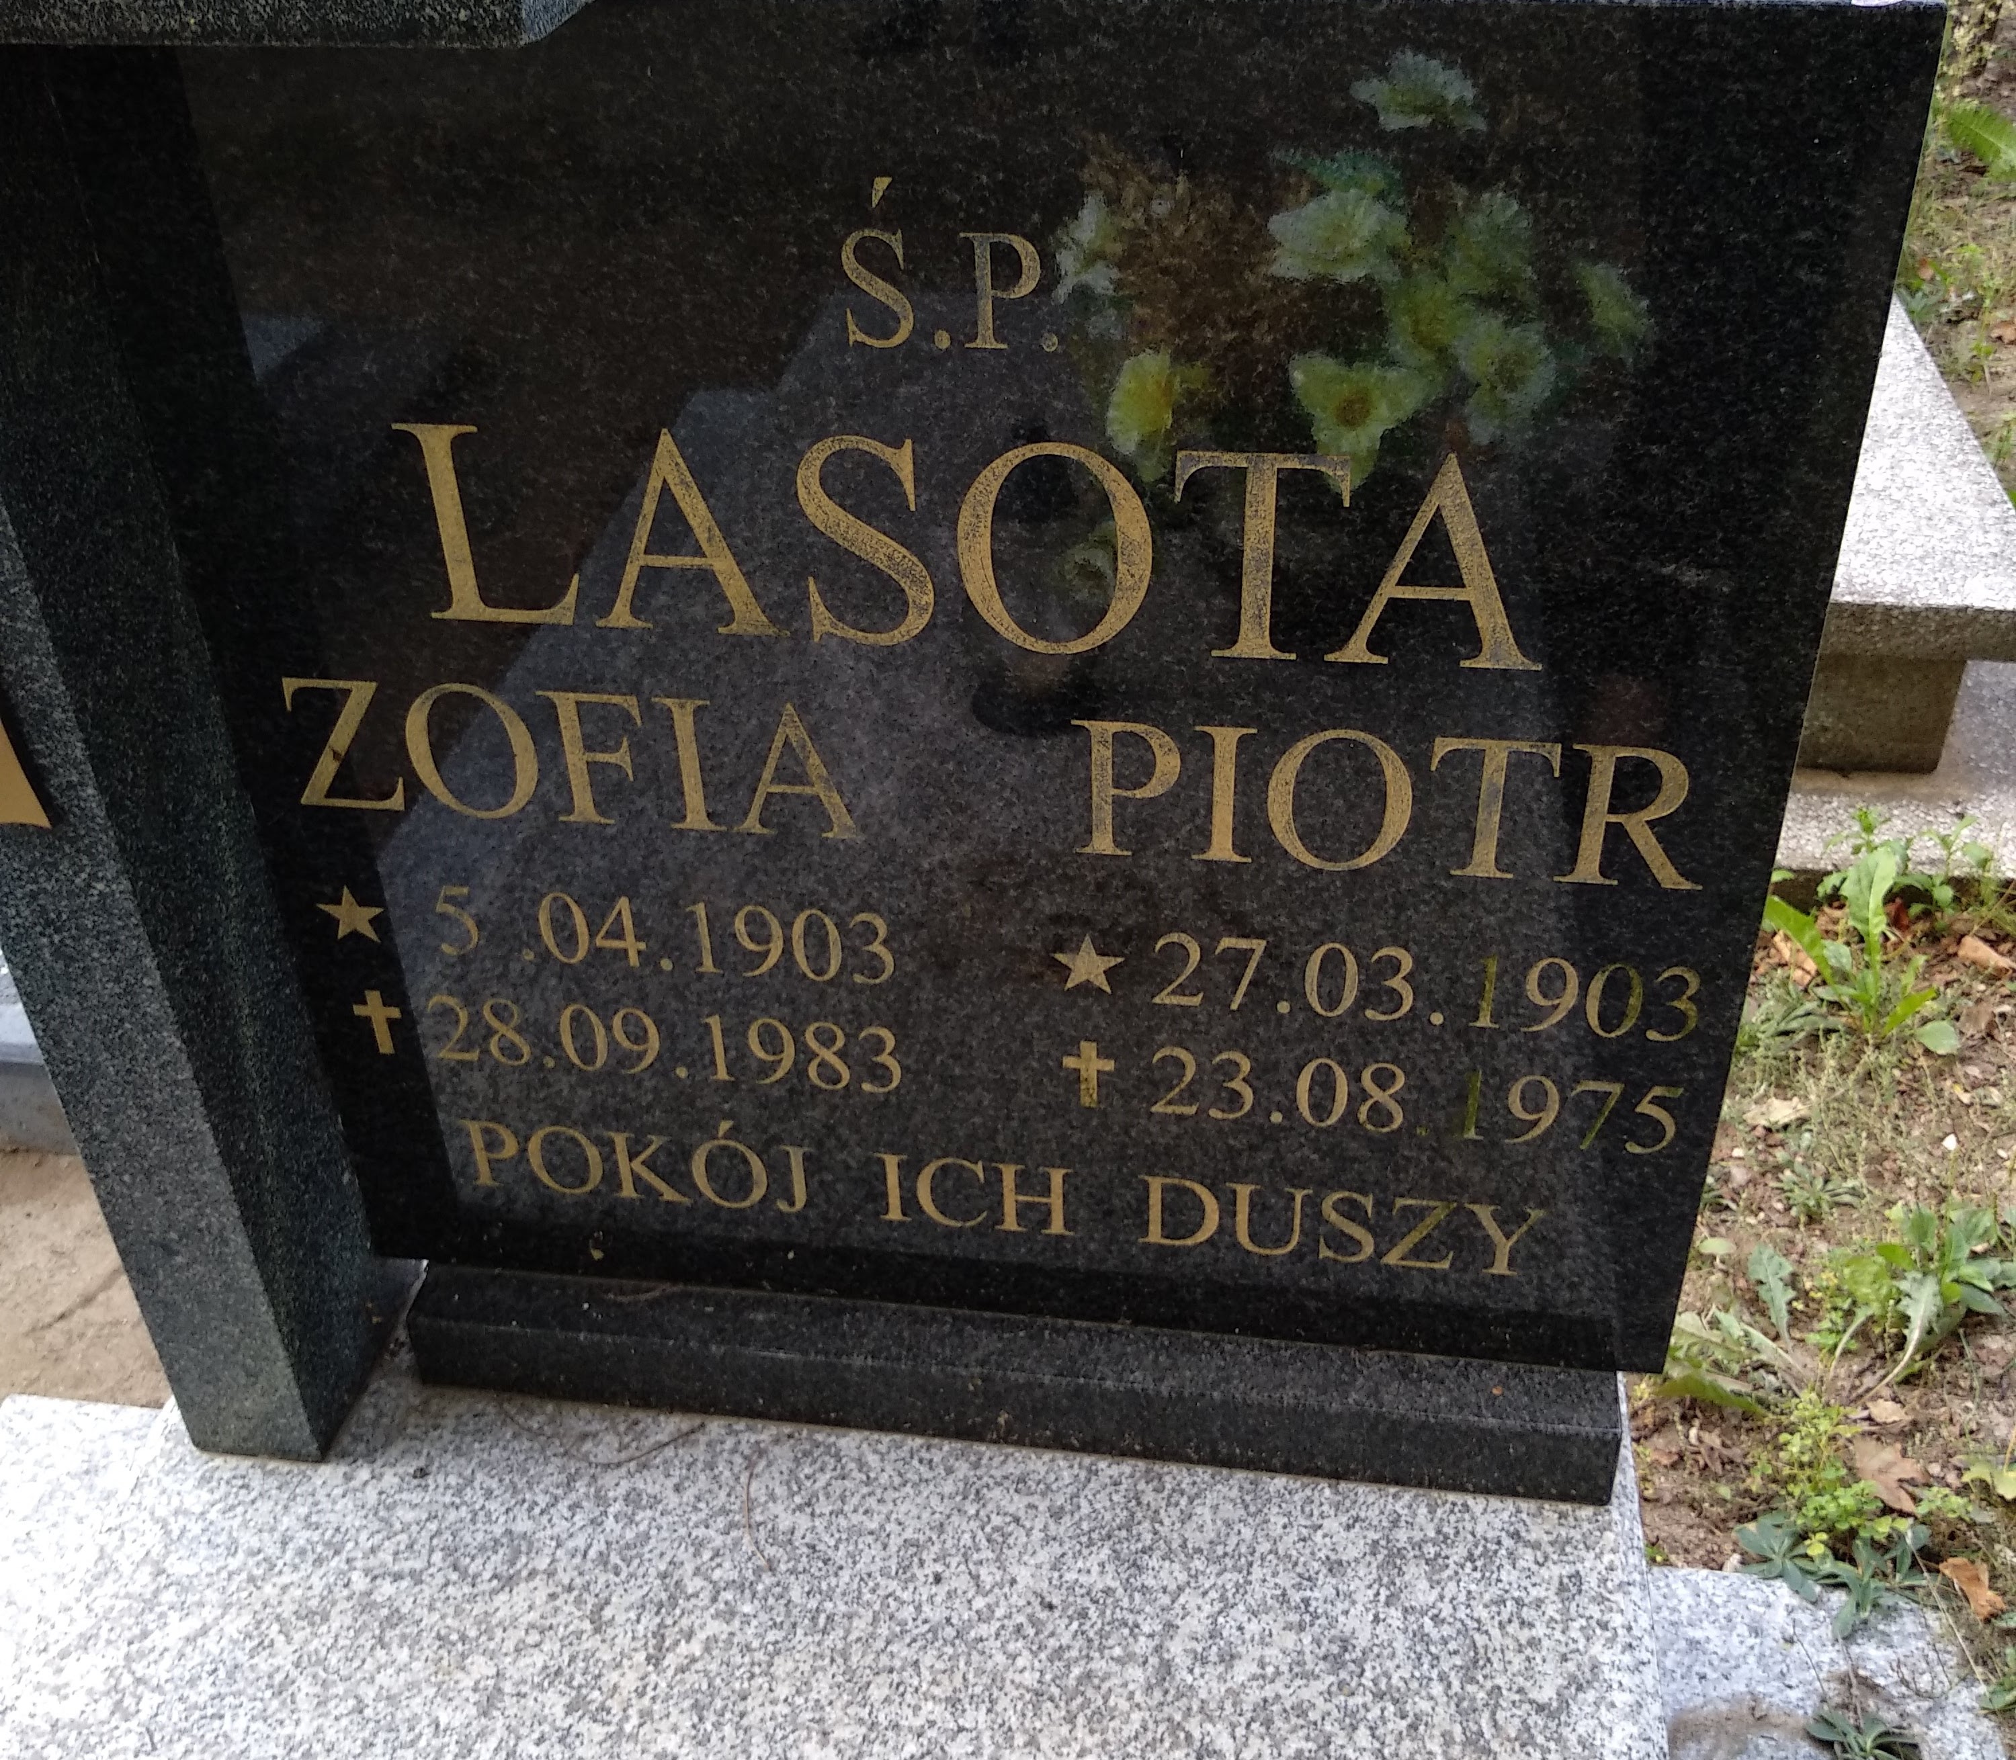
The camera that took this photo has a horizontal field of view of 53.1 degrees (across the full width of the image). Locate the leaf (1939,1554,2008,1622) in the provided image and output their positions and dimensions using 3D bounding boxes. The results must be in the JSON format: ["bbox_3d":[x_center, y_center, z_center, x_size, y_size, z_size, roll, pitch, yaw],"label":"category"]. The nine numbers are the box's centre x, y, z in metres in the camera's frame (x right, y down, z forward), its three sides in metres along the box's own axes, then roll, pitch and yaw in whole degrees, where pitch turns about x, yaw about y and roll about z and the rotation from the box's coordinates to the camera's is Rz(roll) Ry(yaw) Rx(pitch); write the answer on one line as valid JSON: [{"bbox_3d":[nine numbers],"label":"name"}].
[{"bbox_3d":[0.740,0.540,1.540,0.032,0.020,0.055,-10,35,-12],"label":"leaf"}]

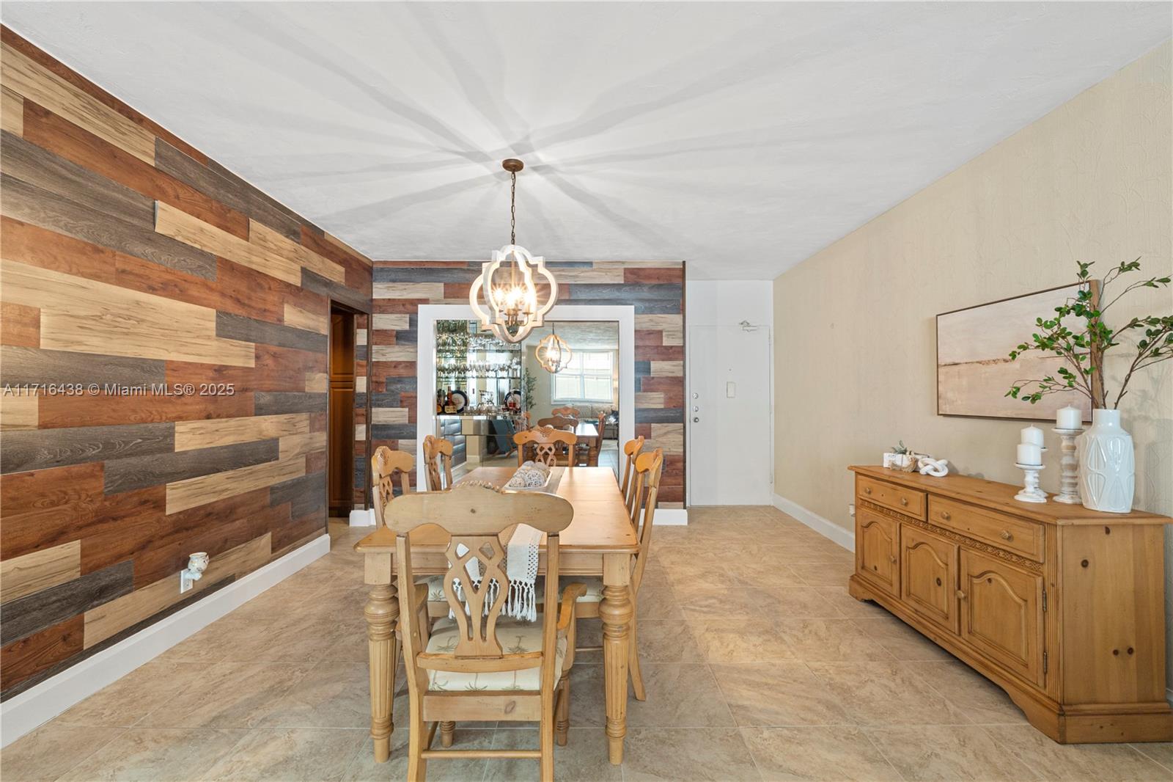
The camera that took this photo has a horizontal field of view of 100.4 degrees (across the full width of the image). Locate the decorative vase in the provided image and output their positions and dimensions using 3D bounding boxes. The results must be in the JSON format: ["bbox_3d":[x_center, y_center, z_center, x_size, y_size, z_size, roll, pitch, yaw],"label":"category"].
[{"bbox_3d":[2.048,0.269,1.923,0.150,0.388,0.150,0,-1,0],"label":"decorative vase"}]

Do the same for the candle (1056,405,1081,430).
[{"bbox_3d":[2.028,0.115,2.058,0.077,0.094,0.077,0,-1,0],"label":"candle"}]

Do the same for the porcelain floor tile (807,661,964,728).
[{"bbox_3d":[1.262,1.283,2.091,0.455,0.010,0.452,0,-1,0],"label":"porcelain floor tile"}]

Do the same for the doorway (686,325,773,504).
[{"bbox_3d":[1.645,0.269,5.622,1.010,2.100,0.100,0,-1,0],"label":"doorway"}]

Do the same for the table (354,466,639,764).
[{"bbox_3d":[-0.298,0.908,2.533,0.955,0.760,1.800,0,-1,0],"label":"table"}]

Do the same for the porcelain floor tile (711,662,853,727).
[{"bbox_3d":[0.805,1.284,2.087,0.455,0.010,0.452,0,-1,0],"label":"porcelain floor tile"}]

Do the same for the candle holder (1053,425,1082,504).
[{"bbox_3d":[2.028,0.312,2.056,0.100,0.305,0.100,0,-1,0],"label":"candle holder"}]

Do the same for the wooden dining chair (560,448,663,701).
[{"bbox_3d":[0.049,0.769,2.232,0.590,1.030,0.490,0,-1,0],"label":"wooden dining chair"}]

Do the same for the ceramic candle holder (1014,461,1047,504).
[{"bbox_3d":[1.891,0.386,2.082,0.102,0.157,0.102,0,-1,0],"label":"ceramic candle holder"}]

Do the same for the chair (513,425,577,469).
[{"bbox_3d":[-0.307,0.779,3.469,0.530,1.040,0.580,0,-1,0],"label":"chair"}]

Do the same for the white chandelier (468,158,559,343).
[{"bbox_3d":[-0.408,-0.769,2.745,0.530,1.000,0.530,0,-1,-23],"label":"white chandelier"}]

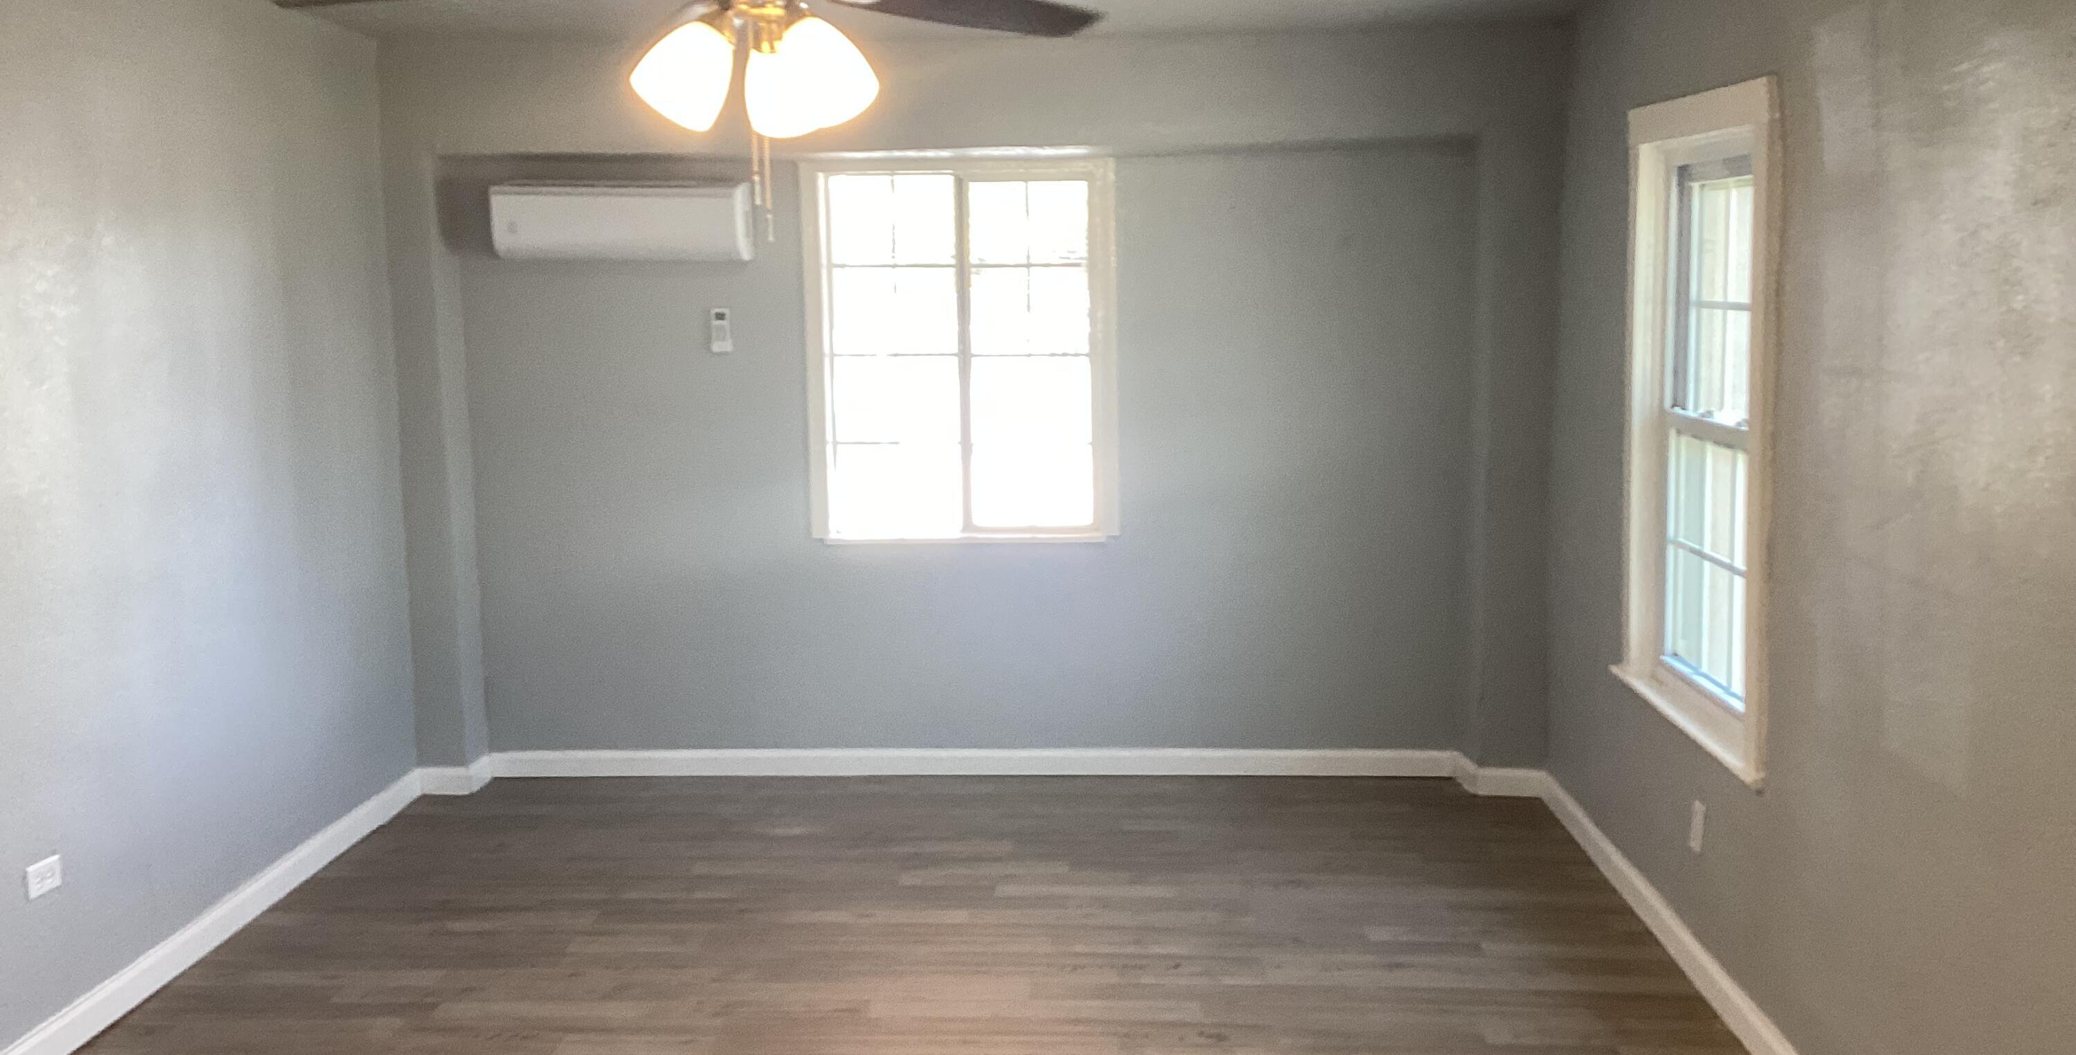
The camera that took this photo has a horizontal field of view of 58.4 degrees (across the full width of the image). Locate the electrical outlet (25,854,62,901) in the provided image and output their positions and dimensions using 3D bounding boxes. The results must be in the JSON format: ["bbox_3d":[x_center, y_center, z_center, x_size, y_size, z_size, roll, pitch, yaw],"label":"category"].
[{"bbox_3d":[-2.114,0.745,3.956,0.008,0.072,0.118,-1,7,2],"label":"electrical outlet"}]

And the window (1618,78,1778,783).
[{"bbox_3d":[1.550,-0.255,4.297,0.120,1.430,1.144,0,7,3],"label":"window"}]

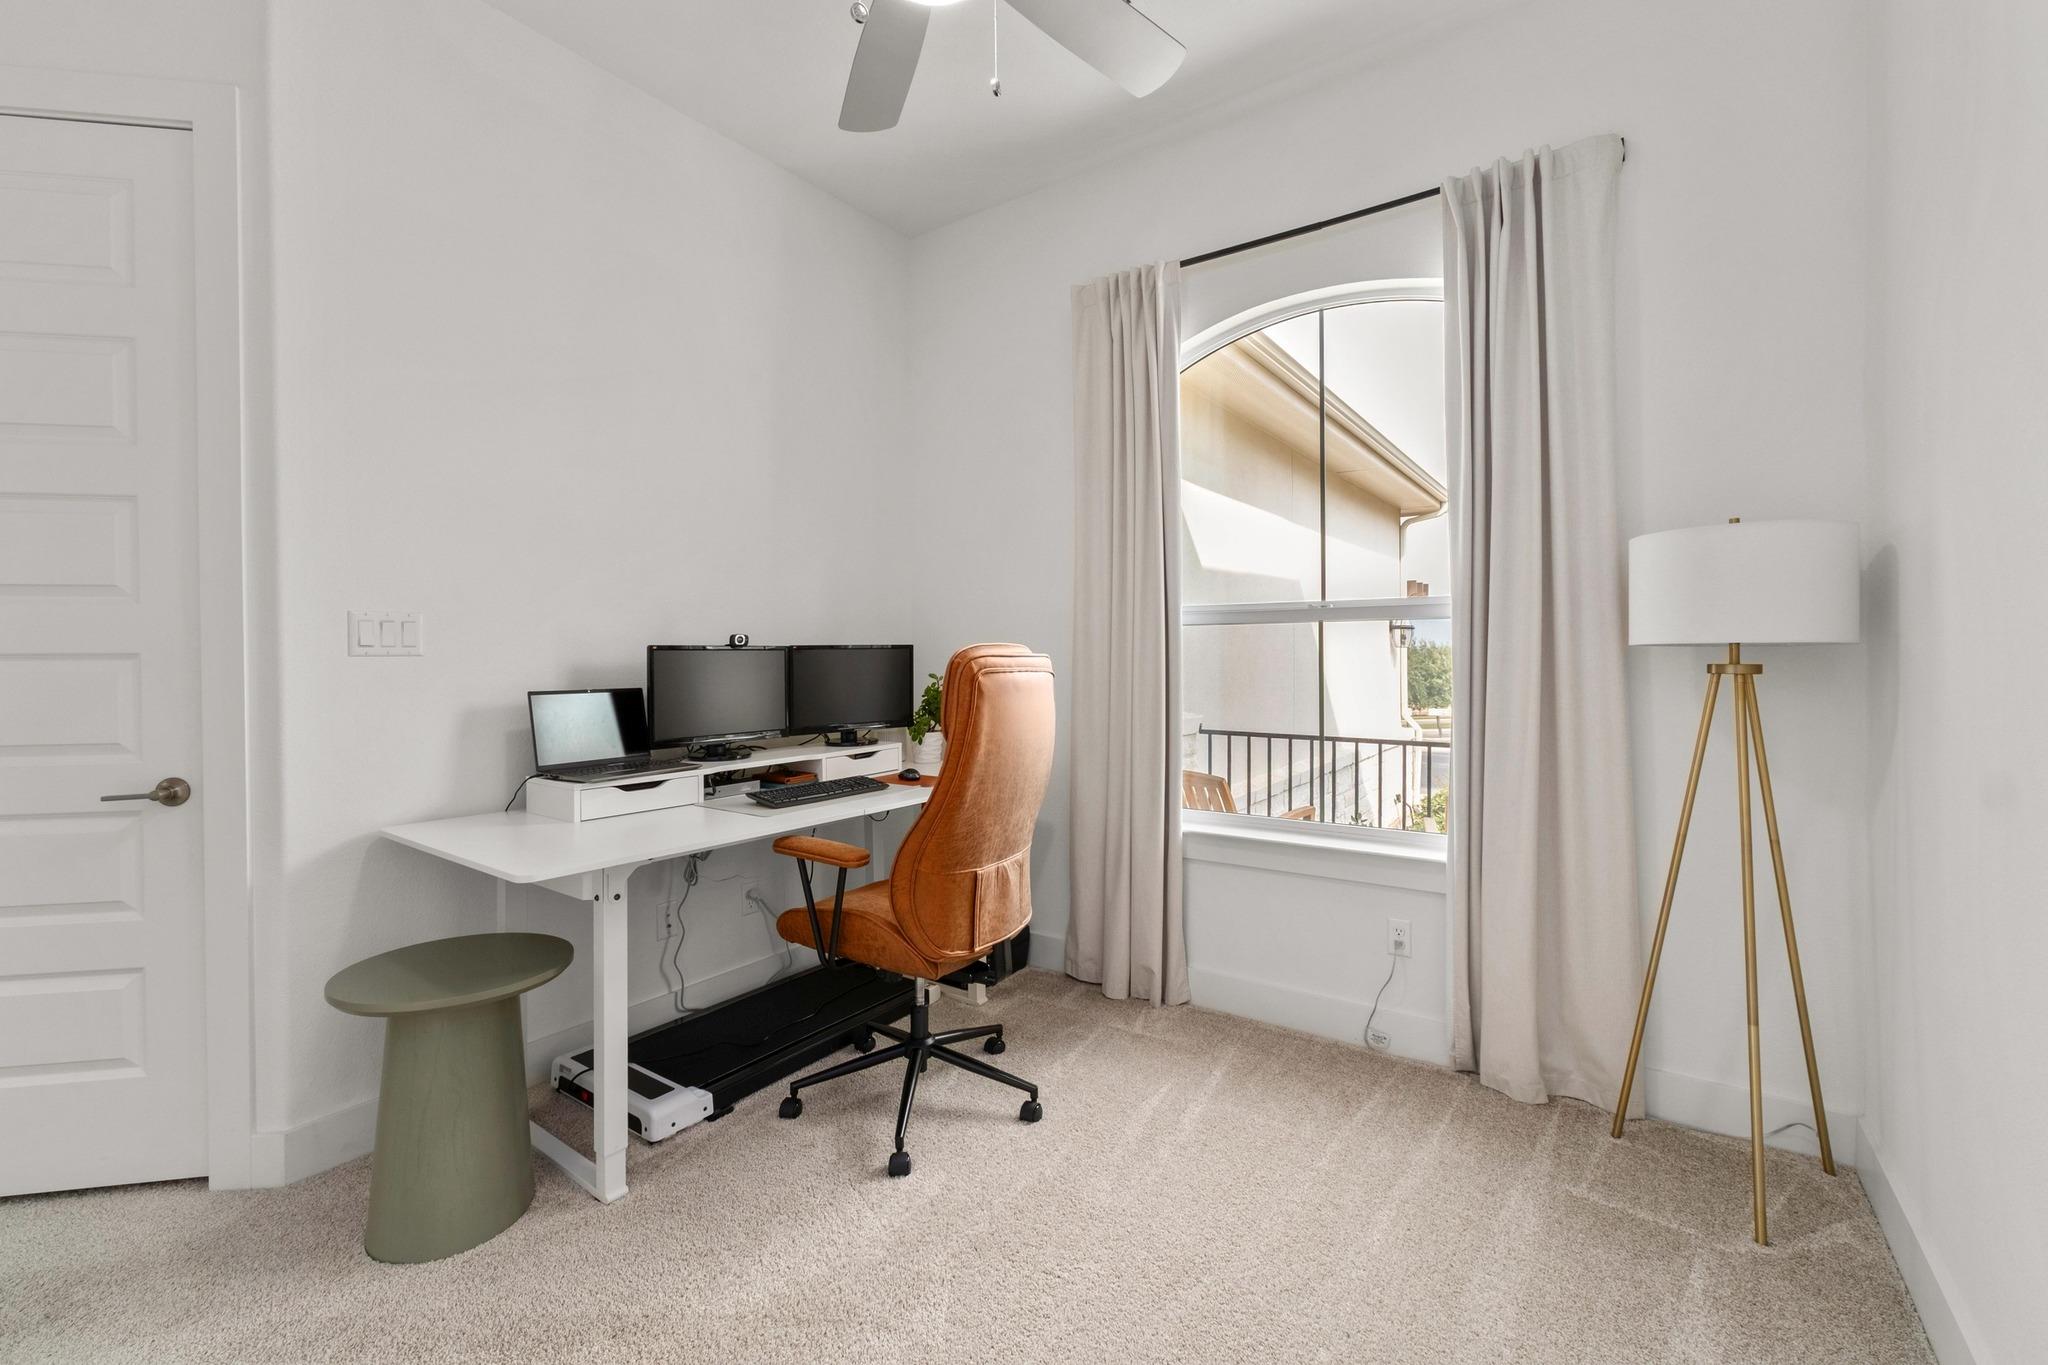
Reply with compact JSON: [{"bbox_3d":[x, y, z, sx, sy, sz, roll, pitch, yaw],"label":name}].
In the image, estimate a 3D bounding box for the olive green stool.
[{"bbox_3d":[-1.264,0.907,1.901,0.448,0.560,0.448,1,2,35],"label":"olive green stool"}]

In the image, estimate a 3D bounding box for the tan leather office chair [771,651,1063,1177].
[{"bbox_3d":[-0.287,0.533,2.388,0.720,1.270,0.690,1,2,35],"label":"tan leather office chair"}]

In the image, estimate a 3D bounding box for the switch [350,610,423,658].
[{"bbox_3d":[-1.598,-0.119,2.144,0.010,0.114,0.162,1,2,35],"label":"switch"}]

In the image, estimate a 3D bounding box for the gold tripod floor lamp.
[{"bbox_3d":[1.663,0.402,1.988,0.450,1.568,0.450,1,2,35],"label":"gold tripod floor lamp"}]

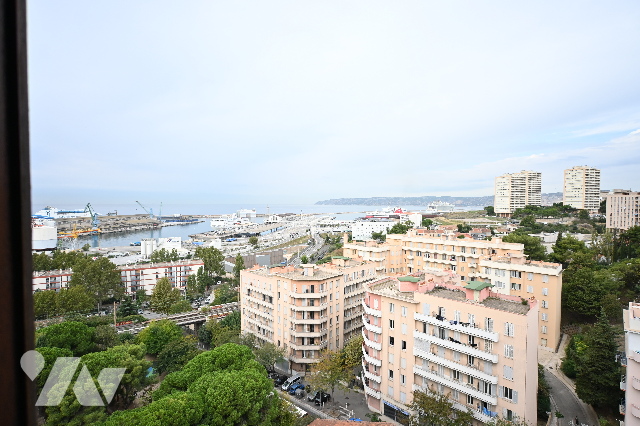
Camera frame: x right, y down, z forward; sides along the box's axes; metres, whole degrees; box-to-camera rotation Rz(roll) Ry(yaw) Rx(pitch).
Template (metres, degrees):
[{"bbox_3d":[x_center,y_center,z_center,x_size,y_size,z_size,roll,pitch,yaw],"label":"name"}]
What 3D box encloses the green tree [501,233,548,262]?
[{"bbox_3d":[74.178,12.695,116.000,13.700,13.000,13.200,1,2,33],"label":"green tree"}]

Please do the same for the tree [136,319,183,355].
[{"bbox_3d":[-39.146,30.244,78.000,10.300,9.600,10.000,-1,2,-27],"label":"tree"}]

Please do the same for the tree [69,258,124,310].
[{"bbox_3d":[-92.664,28.687,132.000,18.800,20.500,18.300,-1,2,-35],"label":"tree"}]

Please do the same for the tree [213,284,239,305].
[{"bbox_3d":[-38.010,33.130,130.000,9.500,9.200,9.500,0,2,0],"label":"tree"}]

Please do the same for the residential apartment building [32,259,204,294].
[{"bbox_3d":[-93.680,32.670,150.930,73.000,13.200,10.500,-1,2,-29],"label":"residential apartment building"}]

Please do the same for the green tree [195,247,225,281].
[{"bbox_3d":[-63.232,28.898,183.000,16.300,19.500,15.800,-1,2,-19],"label":"green tree"}]

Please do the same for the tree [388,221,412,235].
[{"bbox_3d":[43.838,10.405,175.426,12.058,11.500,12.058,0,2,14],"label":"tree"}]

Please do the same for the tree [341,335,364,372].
[{"bbox_3d":[7.010,30.750,69.000,6.200,9.000,6.200,0,2,0],"label":"tree"}]

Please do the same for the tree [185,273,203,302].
[{"bbox_3d":[-58.363,33.925,147.168,7.042,12.710,7.042,-1,2,-22],"label":"tree"}]

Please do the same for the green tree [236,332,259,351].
[{"bbox_3d":[-17.100,32.373,76.082,5.256,7.988,5.256,0,2,-13],"label":"green tree"}]

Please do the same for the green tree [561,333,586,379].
[{"bbox_3d":[51.520,28.960,65.000,4.800,8.200,4.800,0,2,0],"label":"green tree"}]

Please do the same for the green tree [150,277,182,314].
[{"bbox_3d":[-61.390,32.960,127.660,11.500,14.900,11.500,-1,2,-26],"label":"green tree"}]

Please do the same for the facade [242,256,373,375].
[{"bbox_3d":[-0.797,24.059,85.928,22.612,24.059,33.026,2,3,43],"label":"facade"}]

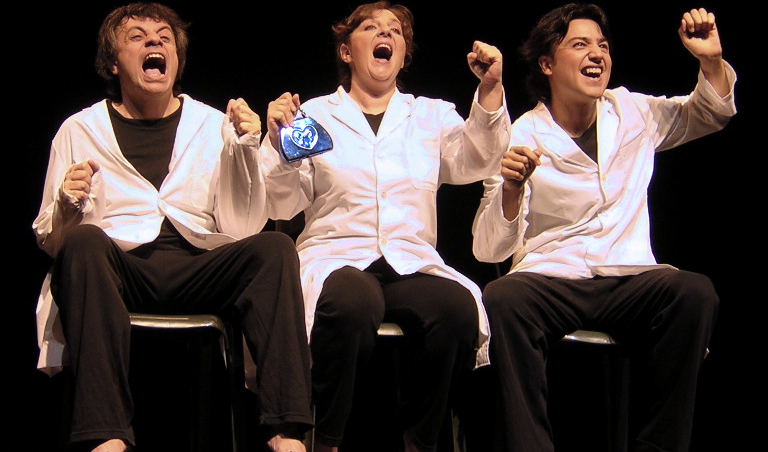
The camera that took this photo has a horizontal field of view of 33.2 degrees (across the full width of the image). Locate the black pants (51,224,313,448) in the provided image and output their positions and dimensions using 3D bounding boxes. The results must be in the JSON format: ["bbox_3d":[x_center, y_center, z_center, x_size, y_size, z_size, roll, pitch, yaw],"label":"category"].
[{"bbox_3d":[-0.500,0.285,3.113,0.570,0.520,0.600,3,-9,-14],"label":"black pants"}]

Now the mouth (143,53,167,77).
[{"bbox_3d":[-0.569,-0.404,3.203,0.060,0.058,0.040,4,-24,-17],"label":"mouth"}]

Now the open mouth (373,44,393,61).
[{"bbox_3d":[-0.004,-0.472,3.489,0.052,0.044,0.038,5,-24,-24],"label":"open mouth"}]

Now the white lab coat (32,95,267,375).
[{"bbox_3d":[-0.575,0.002,3.249,0.550,0.780,0.520,3,-9,-12],"label":"white lab coat"}]

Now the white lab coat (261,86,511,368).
[{"bbox_3d":[-0.010,-0.026,3.397,0.610,0.800,0.540,3,-9,-13],"label":"white lab coat"}]

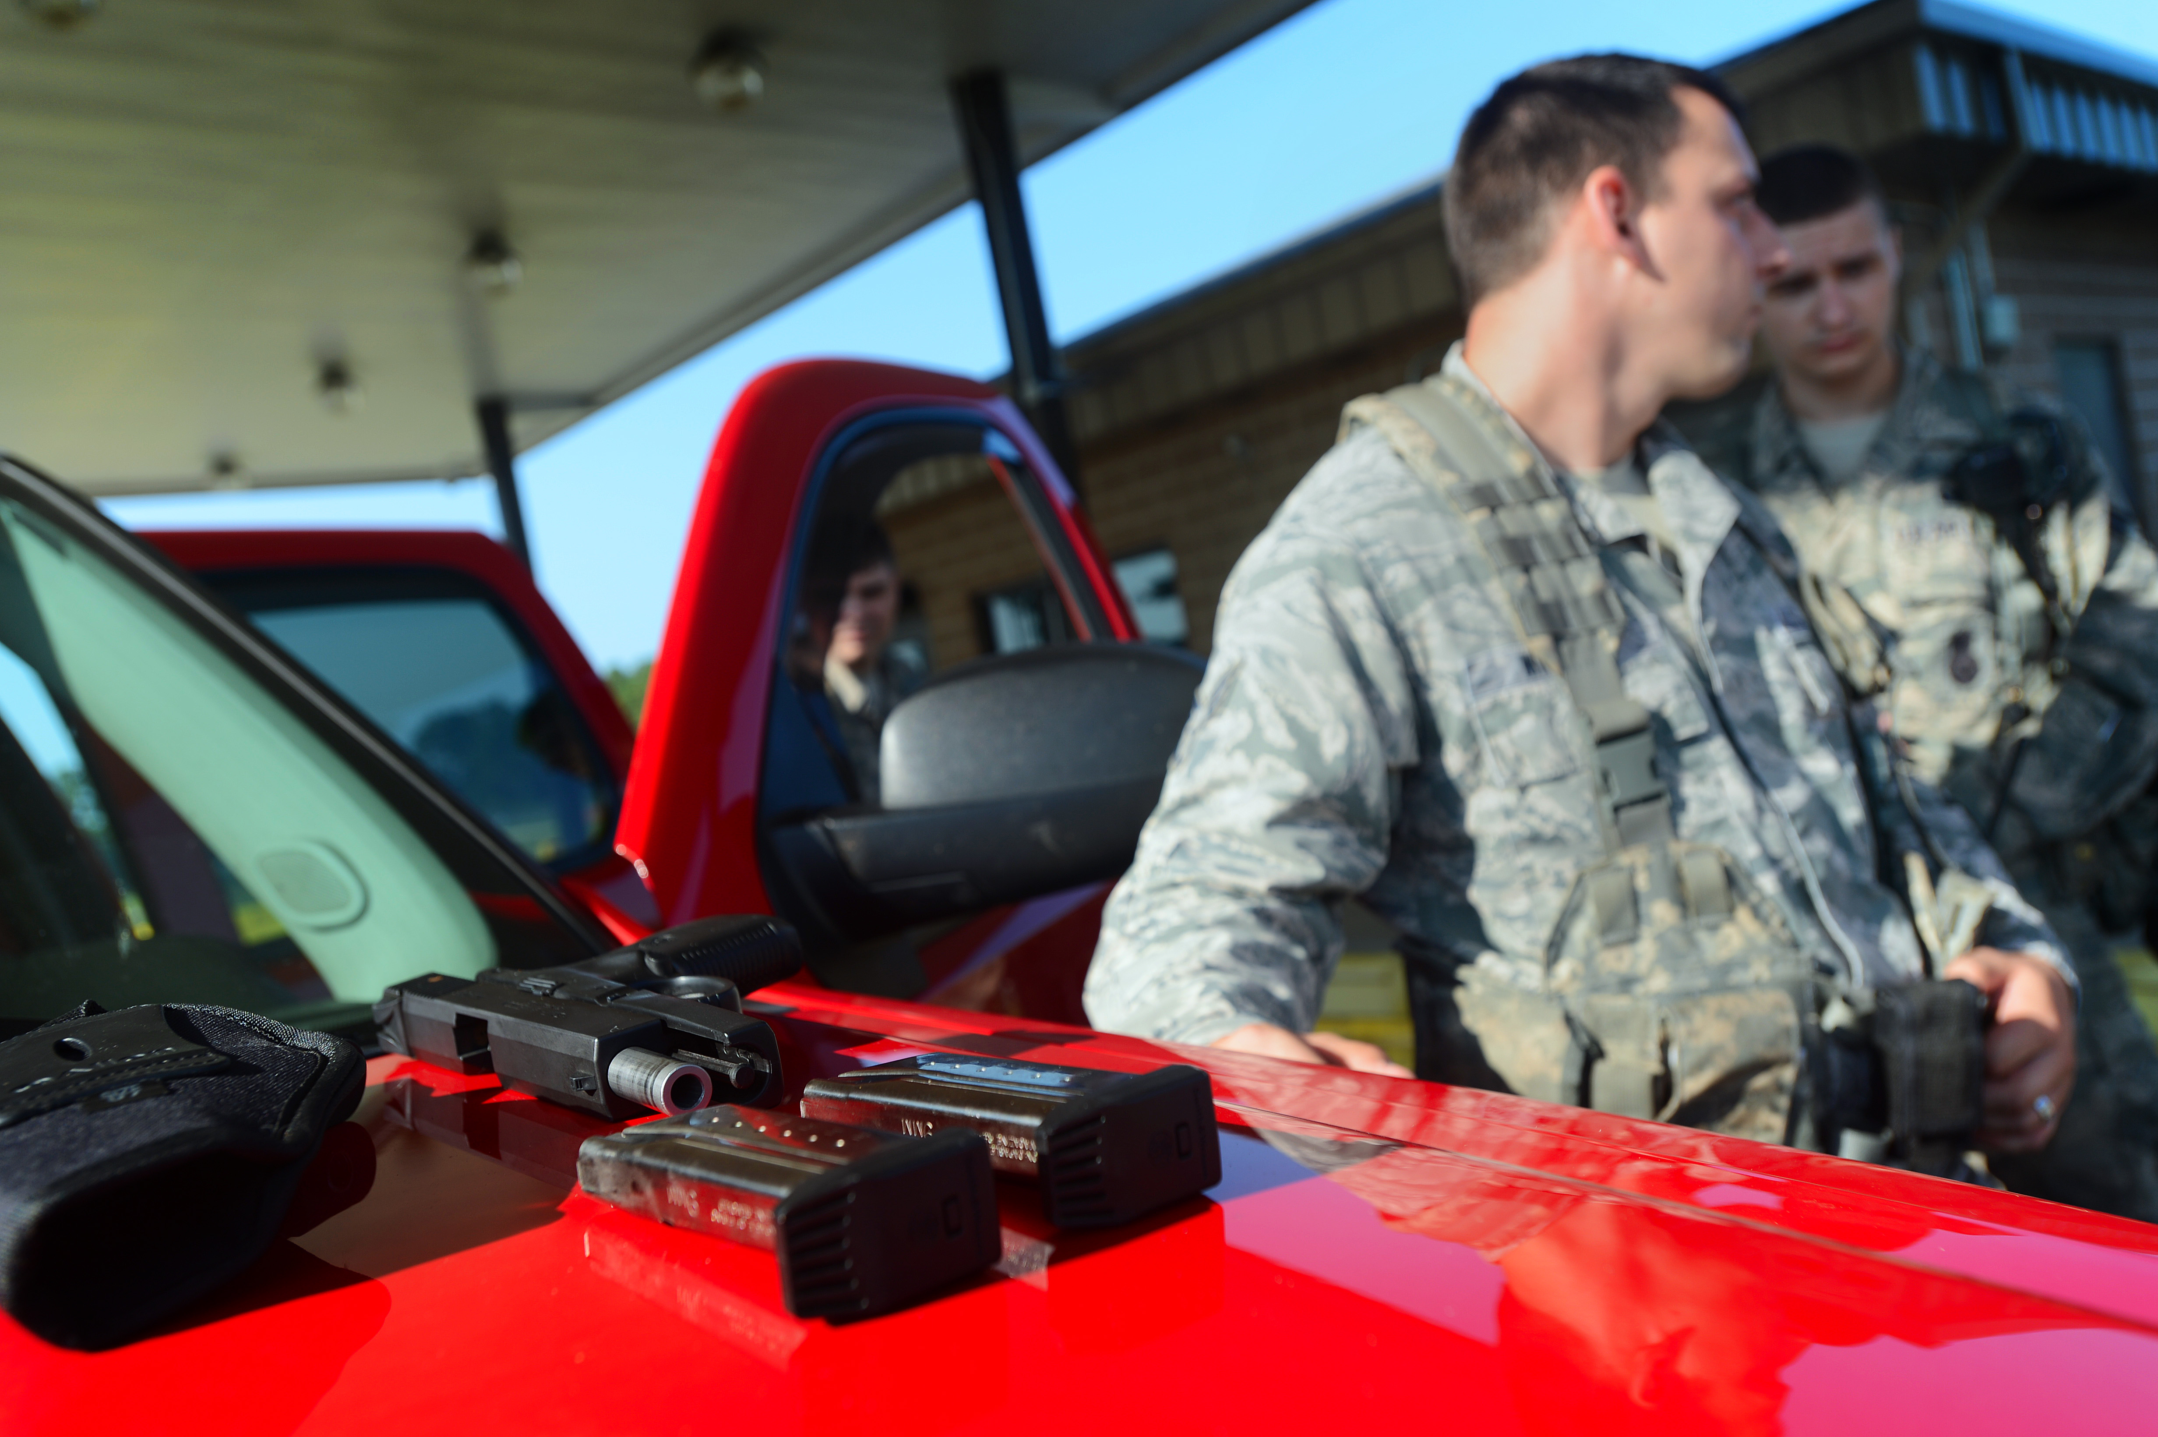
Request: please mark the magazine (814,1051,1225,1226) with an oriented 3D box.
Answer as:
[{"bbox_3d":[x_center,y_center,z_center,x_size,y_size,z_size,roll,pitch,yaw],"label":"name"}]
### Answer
[{"bbox_3d":[-0.024,0.115,0.470,0.051,0.030,0.117,-8,2,-44],"label":"magazine"}]

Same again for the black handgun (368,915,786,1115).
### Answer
[{"bbox_3d":[-0.159,0.112,0.652,0.139,0.033,0.218,-13,8,-43],"label":"black handgun"}]

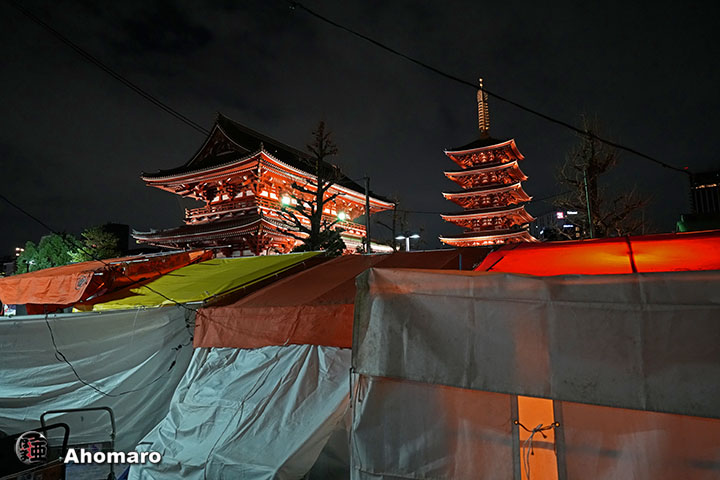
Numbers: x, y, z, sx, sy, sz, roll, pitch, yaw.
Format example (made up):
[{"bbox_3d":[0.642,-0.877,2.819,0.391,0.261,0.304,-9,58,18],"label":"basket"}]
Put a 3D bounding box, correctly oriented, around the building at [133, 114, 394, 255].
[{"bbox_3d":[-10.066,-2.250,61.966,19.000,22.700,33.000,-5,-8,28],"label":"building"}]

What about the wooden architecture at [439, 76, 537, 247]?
[{"bbox_3d":[30.417,-13.215,104.612,18.600,53.300,18.600,-5,-8,28],"label":"wooden architecture"}]

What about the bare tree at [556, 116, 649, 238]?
[{"bbox_3d":[18.990,-2.140,33.930,6.530,14.900,6.530,-5,-8,29],"label":"bare tree"}]

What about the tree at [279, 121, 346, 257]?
[{"bbox_3d":[-3.512,-1.671,32.749,5.050,14.400,5.050,0,-7,-6],"label":"tree"}]

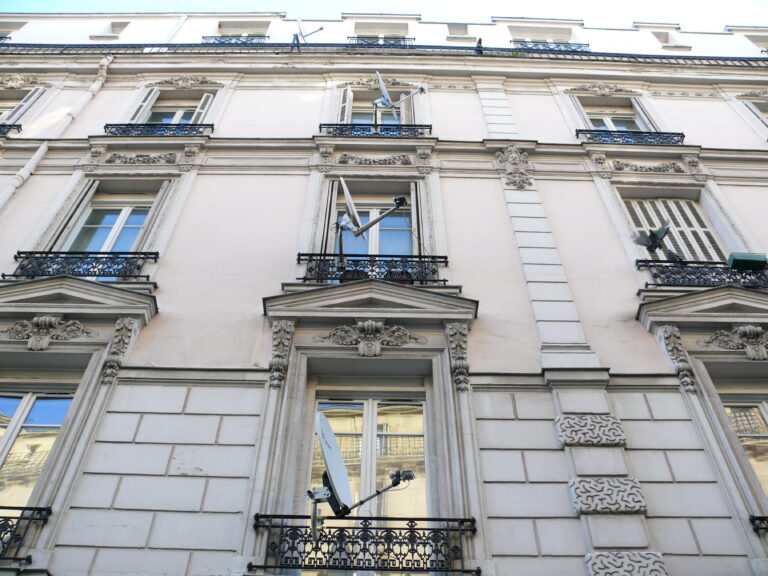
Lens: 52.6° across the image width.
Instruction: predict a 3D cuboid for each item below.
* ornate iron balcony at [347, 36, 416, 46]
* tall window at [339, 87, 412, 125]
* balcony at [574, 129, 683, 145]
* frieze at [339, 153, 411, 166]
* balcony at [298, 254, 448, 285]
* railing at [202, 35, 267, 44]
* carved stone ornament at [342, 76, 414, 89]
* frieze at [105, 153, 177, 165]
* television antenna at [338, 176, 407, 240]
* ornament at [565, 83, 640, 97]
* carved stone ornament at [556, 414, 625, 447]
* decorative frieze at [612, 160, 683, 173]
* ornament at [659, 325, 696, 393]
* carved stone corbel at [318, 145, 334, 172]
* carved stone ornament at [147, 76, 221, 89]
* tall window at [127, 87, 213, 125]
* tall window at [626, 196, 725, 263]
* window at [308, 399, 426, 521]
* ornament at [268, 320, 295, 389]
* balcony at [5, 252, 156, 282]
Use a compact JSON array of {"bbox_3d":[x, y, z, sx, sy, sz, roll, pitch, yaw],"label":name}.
[{"bbox_3d":[-0.048,-4.999,15.913,1.360,0.580,0.150,1,-53,-1],"label":"ornate iron balcony"},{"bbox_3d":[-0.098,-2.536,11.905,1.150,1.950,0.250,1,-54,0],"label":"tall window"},{"bbox_3d":[3.471,-1.990,10.793,1.492,0.450,0.230,1,-53,-1],"label":"balcony"},{"bbox_3d":[-0.136,-1.689,10.205,0.950,0.210,0.090,1,-54,0],"label":"frieze"},{"bbox_3d":[-0.108,-0.139,8.055,1.570,0.450,0.170,1,-54,0],"label":"balcony"},{"bbox_3d":[-3.129,-5.071,16.123,1.400,0.420,0.250,1,-54,0],"label":"railing"},{"bbox_3d":[-0.087,-3.280,12.399,1.120,0.280,0.090,1,-54,0],"label":"carved stone ornament"},{"bbox_3d":[-3.174,-1.691,10.134,0.930,0.200,0.090,1,-54,0],"label":"frieze"},{"bbox_3d":[-0.151,-0.909,8.701,0.720,0.840,0.780,-14,-55,11],"label":"television antenna"},{"bbox_3d":[3.379,-3.084,12.135,1.130,0.400,0.140,1,-53,-1],"label":"ornament"},{"bbox_3d":[1.758,1.243,6.597,0.536,0.341,0.140,1,-53,-1],"label":"carved stone ornament"},{"bbox_3d":[3.443,-1.589,10.157,0.920,0.200,0.090,1,-54,0],"label":"decorative frieze"},{"bbox_3d":[2.674,0.650,7.020,0.190,0.750,0.190,1,-54,0],"label":"ornament"},{"bbox_3d":[-0.784,-1.743,10.546,0.210,0.594,0.140,1,-54,0],"label":"carved stone corbel"},{"bbox_3d":[-3.147,-3.235,12.309,1.160,0.405,0.140,1,-53,-1],"label":"carved stone ornament"},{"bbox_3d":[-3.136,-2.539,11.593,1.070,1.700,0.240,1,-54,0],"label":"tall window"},{"bbox_3d":[3.381,-0.462,8.976,1.080,2.150,0.070,1,-53,-1],"label":"tall window"},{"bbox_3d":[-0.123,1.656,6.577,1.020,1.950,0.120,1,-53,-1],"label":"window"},{"bbox_3d":[-0.937,0.603,6.995,0.190,0.760,0.190,1,-54,0],"label":"ornament"},{"bbox_3d":[-3.078,-0.197,7.958,1.480,0.470,0.150,1,-53,-1],"label":"balcony"}]

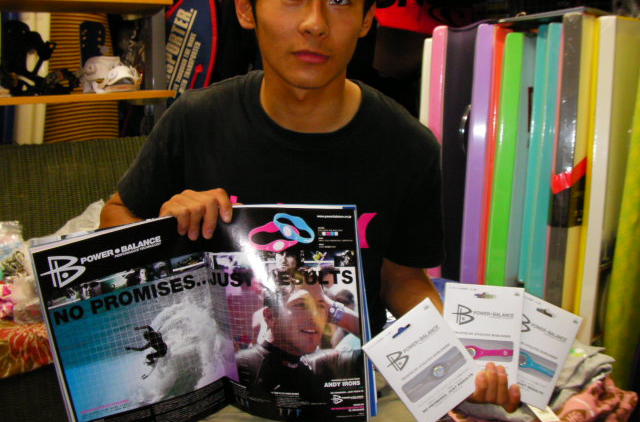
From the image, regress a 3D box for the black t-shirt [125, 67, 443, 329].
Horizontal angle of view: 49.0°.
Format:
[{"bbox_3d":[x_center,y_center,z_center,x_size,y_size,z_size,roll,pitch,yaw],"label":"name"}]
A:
[{"bbox_3d":[-0.057,0.045,1.070,0.480,0.530,0.290,-1,9,-8],"label":"black t-shirt"}]

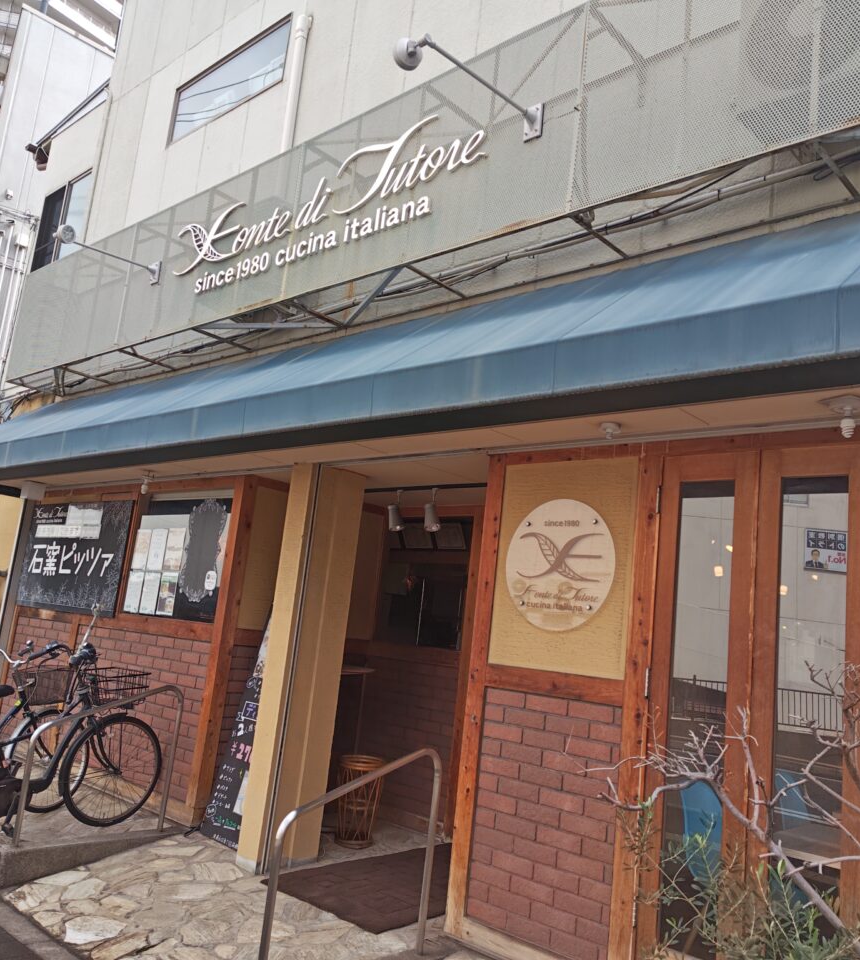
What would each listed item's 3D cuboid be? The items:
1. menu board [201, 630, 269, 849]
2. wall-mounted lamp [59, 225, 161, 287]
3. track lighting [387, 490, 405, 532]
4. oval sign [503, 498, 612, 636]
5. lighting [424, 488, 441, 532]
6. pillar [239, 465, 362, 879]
[{"bbox_3d":[-0.993,1.452,5.164,0.480,1.380,0.380,-3,-14,42],"label":"menu board"},{"bbox_3d":[-2.181,-1.546,5.758,0.150,0.190,0.730,-3,-14,42],"label":"wall-mounted lamp"},{"bbox_3d":[-0.214,0.207,5.683,0.110,0.280,0.110,11,-11,-23],"label":"track lighting"},{"bbox_3d":[0.570,0.376,3.793,0.580,0.600,0.020,-3,-14,42],"label":"oval sign"},{"bbox_3d":[0.023,0.193,5.469,0.110,0.280,0.110,11,-11,-23],"label":"lighting"},{"bbox_3d":[-0.723,1.044,4.958,0.180,2.240,0.430,-3,-14,42],"label":"pillar"}]

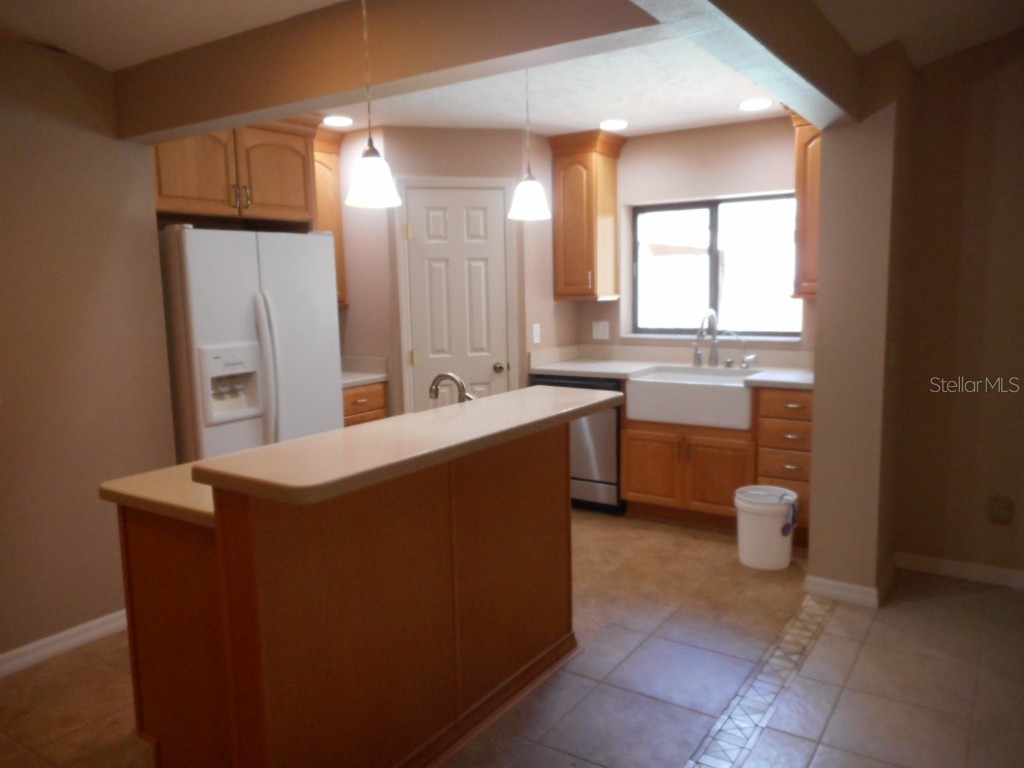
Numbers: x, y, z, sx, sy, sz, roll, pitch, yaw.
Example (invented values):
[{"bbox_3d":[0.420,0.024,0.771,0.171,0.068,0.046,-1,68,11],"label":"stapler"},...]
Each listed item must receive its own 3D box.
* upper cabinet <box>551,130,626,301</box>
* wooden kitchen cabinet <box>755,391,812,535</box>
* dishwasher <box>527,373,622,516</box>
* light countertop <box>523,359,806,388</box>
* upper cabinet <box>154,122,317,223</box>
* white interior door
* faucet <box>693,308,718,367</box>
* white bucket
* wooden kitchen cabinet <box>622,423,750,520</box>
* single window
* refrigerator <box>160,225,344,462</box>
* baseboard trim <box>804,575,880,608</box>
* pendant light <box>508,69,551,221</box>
[{"bbox_3d":[0.500,-1.088,4.905,0.360,1.060,0.360,3,9,33],"label":"upper cabinet"},{"bbox_3d":[1.655,0.431,4.179,0.390,0.880,0.600,4,9,35],"label":"wooden kitchen cabinet"},{"bbox_3d":[0.568,0.354,4.933,0.630,0.857,0.600,4,9,35],"label":"dishwasher"},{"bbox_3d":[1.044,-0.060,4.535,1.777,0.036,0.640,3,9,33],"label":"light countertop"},{"bbox_3d":[-1.637,-1.135,3.942,0.610,0.535,0.995,4,9,35],"label":"upper cabinet"},{"bbox_3d":[-0.317,-0.161,4.616,0.610,2.030,0.045,-3,8,-12],"label":"white interior door"},{"bbox_3d":[1.203,-0.275,4.542,0.075,0.365,0.240,4,9,35],"label":"faucet"},{"bbox_3d":[1.320,0.744,3.845,0.305,0.365,0.305,-1,7,0],"label":"white bucket"},{"bbox_3d":[1.165,0.474,4.543,0.786,0.580,0.620,3,9,33],"label":"wooden kitchen cabinet"},{"bbox_3d":[1.340,-0.756,4.848,1.196,0.882,0.100,4,9,35],"label":"single window"},{"bbox_3d":[-1.464,0.114,3.868,0.790,1.740,0.875,3,9,33],"label":"refrigerator"},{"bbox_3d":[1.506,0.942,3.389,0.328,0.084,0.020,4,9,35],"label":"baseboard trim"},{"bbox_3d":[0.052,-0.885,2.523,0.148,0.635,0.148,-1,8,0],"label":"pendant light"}]

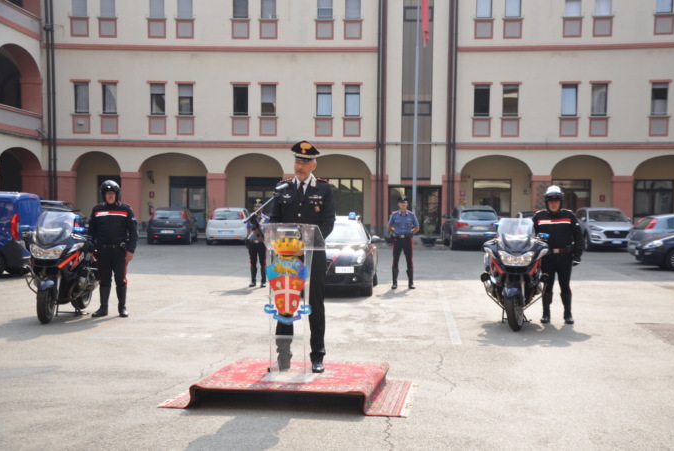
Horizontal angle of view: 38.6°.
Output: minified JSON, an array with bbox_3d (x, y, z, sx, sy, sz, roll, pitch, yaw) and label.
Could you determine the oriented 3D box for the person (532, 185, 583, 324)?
[{"bbox_3d":[2.990,0.393,12.980,0.700,1.850,0.400,1,1,10],"label":"person"}]

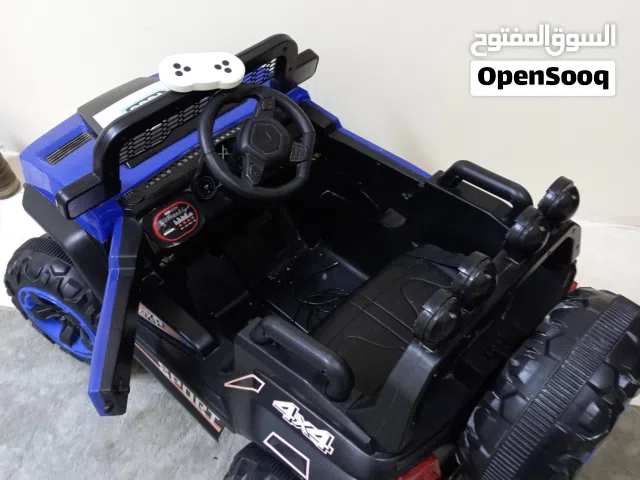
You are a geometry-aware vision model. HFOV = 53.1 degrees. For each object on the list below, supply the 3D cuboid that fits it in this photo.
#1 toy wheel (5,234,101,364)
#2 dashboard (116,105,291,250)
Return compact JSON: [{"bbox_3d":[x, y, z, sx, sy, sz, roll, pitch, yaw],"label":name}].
[{"bbox_3d":[-0.528,0.144,1.423,0.356,0.356,0.134,21,52,18],"label":"toy wheel"},{"bbox_3d":[-0.186,-0.118,1.253,0.080,0.142,0.413,36,58,28],"label":"dashboard"}]

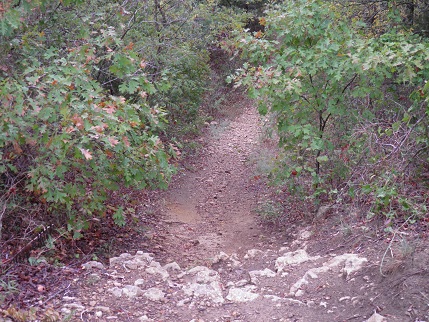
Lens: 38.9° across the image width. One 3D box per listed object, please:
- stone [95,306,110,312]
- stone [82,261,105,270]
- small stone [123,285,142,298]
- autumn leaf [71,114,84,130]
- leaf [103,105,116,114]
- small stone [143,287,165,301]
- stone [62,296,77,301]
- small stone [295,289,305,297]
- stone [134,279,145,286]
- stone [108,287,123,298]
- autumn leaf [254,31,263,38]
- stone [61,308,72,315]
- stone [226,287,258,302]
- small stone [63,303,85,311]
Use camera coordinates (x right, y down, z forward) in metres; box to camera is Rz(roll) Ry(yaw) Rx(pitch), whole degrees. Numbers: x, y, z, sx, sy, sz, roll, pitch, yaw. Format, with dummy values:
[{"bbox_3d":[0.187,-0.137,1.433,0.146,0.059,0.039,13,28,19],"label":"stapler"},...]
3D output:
[{"bbox_3d":[-0.638,0.846,3.458,0.090,0.027,0.055,-3,15,-11],"label":"stone"},{"bbox_3d":[-0.839,0.725,4.213,0.150,0.055,0.090,-3,15,-12],"label":"stone"},{"bbox_3d":[-0.621,0.988,4.600,0.151,0.095,0.130,0,13,0],"label":"small stone"},{"bbox_3d":[-1.038,-0.292,4.600,0.105,0.110,0.050,-3,15,-12],"label":"autumn leaf"},{"bbox_3d":[-0.830,-0.407,4.800,0.110,0.075,0.045,-3,15,-10],"label":"leaf"},{"bbox_3d":[-0.457,0.993,4.550,0.165,0.090,0.140,0,13,0],"label":"small stone"},{"bbox_3d":[-1.062,1.007,4.450,0.103,0.026,0.060,0,13,0],"label":"stone"},{"bbox_3d":[0.637,0.985,4.550,0.075,0.055,0.068,0,13,0],"label":"small stone"},{"bbox_3d":[-0.587,0.950,4.750,0.078,0.055,0.070,0,13,0],"label":"stone"},{"bbox_3d":[-0.605,0.803,3.711,0.082,0.055,0.070,-3,15,-10],"label":"stone"},{"bbox_3d":[0.493,-1.416,6.800,0.090,0.080,0.045,1,15,4],"label":"autumn leaf"},{"bbox_3d":[-0.835,0.849,3.428,0.067,0.030,0.050,-4,16,-15],"label":"stone"},{"bbox_3d":[0.210,1.000,4.550,0.240,0.090,0.175,0,13,0],"label":"stone"},{"bbox_3d":[-0.998,1.030,4.300,0.156,0.045,0.100,0,13,0],"label":"small stone"}]

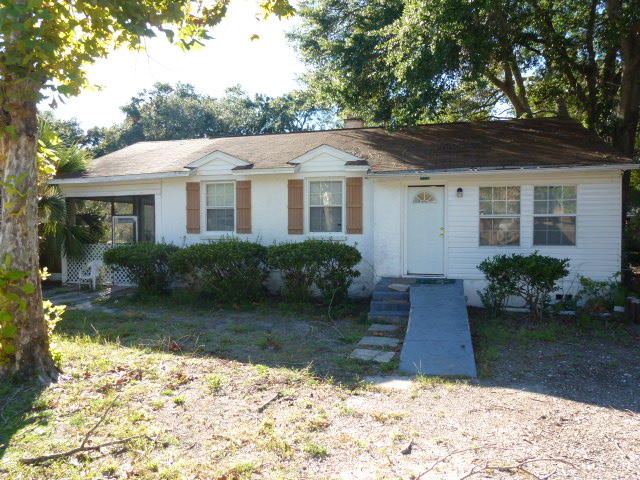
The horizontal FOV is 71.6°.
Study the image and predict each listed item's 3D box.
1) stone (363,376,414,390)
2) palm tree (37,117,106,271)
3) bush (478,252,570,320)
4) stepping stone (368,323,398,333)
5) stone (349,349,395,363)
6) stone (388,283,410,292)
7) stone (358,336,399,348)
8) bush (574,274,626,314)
[{"bbox_3d":[0.826,1.755,5.400,0.600,0.050,0.420,0,2,12],"label":"stone"},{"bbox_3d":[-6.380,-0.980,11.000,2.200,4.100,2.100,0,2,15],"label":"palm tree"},{"bbox_3d":[4.150,0.943,9.000,1.820,1.360,1.250,0,2,14],"label":"bush"},{"bbox_3d":[1.160,1.610,8.000,0.500,0.050,0.400,0,2,15],"label":"stepping stone"},{"bbox_3d":[0.764,1.700,6.430,0.590,0.050,0.430,0,2,17],"label":"stone"},{"bbox_3d":[1.650,0.985,9.200,0.450,0.080,0.400,0,2,15],"label":"stone"},{"bbox_3d":[0.965,1.660,7.130,0.600,0.050,0.440,0,2,15],"label":"stone"},{"bbox_3d":[5.660,1.100,8.950,1.050,0.820,0.800,0,2,14],"label":"bush"}]

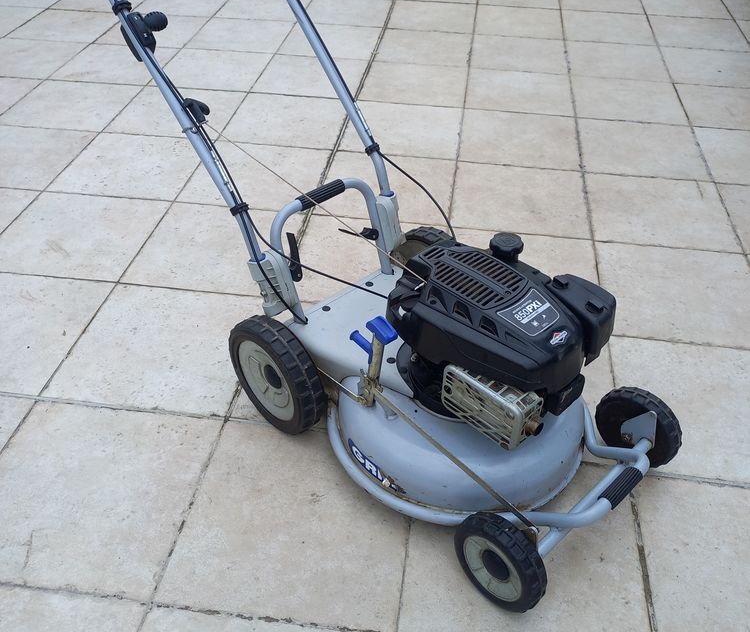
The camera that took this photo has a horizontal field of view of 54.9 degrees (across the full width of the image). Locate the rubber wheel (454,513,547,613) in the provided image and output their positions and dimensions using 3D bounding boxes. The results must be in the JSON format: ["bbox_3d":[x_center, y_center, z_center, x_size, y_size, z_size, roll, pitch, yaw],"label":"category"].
[{"bbox_3d":[0.225,0.442,1.301,0.051,0.184,0.184,-31,49,-32],"label":"rubber wheel"}]

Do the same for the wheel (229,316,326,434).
[{"bbox_3d":[-0.217,0.133,1.590,0.064,0.276,0.276,-31,49,-32],"label":"wheel"}]

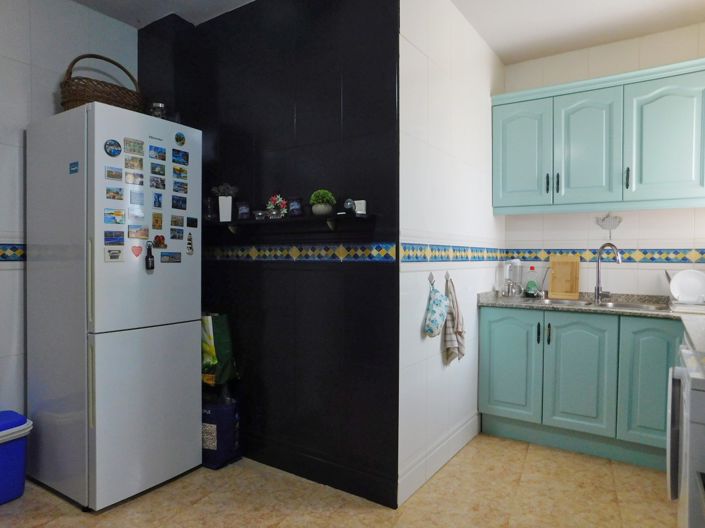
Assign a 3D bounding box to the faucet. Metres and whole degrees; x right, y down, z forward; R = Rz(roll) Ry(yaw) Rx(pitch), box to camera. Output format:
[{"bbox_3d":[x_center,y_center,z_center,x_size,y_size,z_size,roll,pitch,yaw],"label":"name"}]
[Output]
[{"bbox_3d":[1.690,0.066,3.094,0.070,0.403,0.203,0,1,-16],"label":"faucet"}]

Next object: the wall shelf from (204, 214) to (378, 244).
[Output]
[{"bbox_3d":[-0.427,-0.202,2.498,1.200,0.060,0.140,0,1,34],"label":"wall shelf"}]

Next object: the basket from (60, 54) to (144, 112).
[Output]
[{"bbox_3d":[-1.316,-0.900,2.506,0.280,0.360,0.410,0,1,34],"label":"basket"}]

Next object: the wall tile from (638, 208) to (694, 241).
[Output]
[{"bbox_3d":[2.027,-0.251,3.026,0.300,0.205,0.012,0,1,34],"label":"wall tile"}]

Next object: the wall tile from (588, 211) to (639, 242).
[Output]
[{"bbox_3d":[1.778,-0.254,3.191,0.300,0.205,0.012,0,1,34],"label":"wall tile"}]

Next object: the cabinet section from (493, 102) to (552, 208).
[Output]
[{"bbox_3d":[1.256,-0.756,3.354,0.402,0.714,0.322,1,1,34],"label":"cabinet section"}]

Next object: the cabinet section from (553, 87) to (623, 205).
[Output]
[{"bbox_3d":[1.591,-0.750,3.131,0.402,0.714,0.322,1,1,34],"label":"cabinet section"}]

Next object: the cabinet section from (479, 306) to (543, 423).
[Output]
[{"bbox_3d":[1.172,0.643,3.240,0.407,0.698,0.585,1,1,34],"label":"cabinet section"}]

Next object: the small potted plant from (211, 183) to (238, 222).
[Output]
[{"bbox_3d":[-0.737,-0.347,2.703,0.145,0.225,0.125,0,1,34],"label":"small potted plant"}]

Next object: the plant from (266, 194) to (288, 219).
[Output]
[{"bbox_3d":[-0.398,-0.301,2.478,0.107,0.138,0.103,0,1,34],"label":"plant"}]

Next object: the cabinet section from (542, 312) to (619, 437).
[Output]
[{"bbox_3d":[1.508,0.647,3.017,0.400,0.698,0.585,1,1,34],"label":"cabinet section"}]

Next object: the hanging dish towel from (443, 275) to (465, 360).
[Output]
[{"bbox_3d":[0.565,0.298,2.617,0.075,0.475,0.170,1,1,34],"label":"hanging dish towel"}]

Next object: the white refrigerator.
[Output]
[{"bbox_3d":[-1.264,0.205,2.511,0.675,1.850,0.587,0,1,33],"label":"white refrigerator"}]

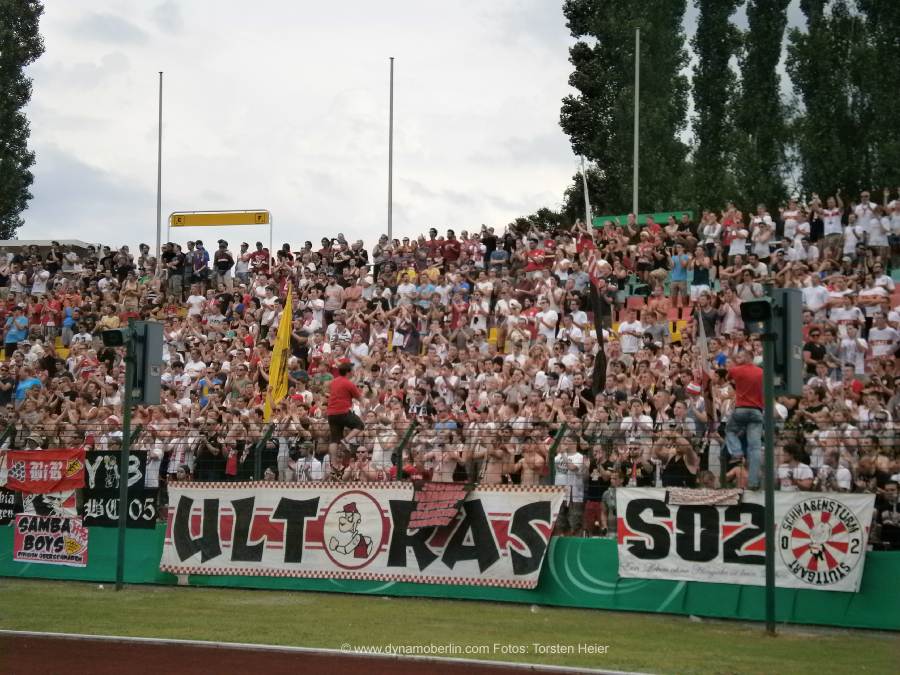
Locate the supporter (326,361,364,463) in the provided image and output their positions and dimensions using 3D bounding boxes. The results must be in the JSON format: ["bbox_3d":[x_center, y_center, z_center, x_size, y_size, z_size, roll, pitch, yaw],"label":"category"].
[{"bbox_3d":[-1.554,1.219,23.200,0.500,1.680,0.520,-3,-5,40],"label":"supporter"}]

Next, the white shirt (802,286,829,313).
[{"bbox_3d":[6.683,-0.678,28.600,0.500,0.640,0.300,-1,-4,18],"label":"white shirt"}]

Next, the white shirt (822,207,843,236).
[{"bbox_3d":[9.146,-2.786,37.300,0.500,0.690,0.300,-1,-5,22],"label":"white shirt"}]

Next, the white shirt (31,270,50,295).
[{"bbox_3d":[-11.812,-1.587,45.000,0.520,0.690,0.310,-1,-5,14],"label":"white shirt"}]

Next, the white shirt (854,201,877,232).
[{"bbox_3d":[9.908,-2.838,37.200,0.530,0.720,0.310,-2,-6,28],"label":"white shirt"}]

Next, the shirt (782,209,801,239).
[{"bbox_3d":[7.509,-2.507,34.300,0.460,0.660,0.300,-1,-4,20],"label":"shirt"}]

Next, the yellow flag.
[{"bbox_3d":[-2.787,0.258,25.200,0.500,2.150,0.300,-1,-4,20],"label":"yellow flag"}]

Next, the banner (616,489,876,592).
[{"bbox_3d":[3.637,2.512,19.400,3.380,1.170,0.080,-3,-11,33],"label":"banner"}]

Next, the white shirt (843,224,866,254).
[{"bbox_3d":[9.116,-2.211,35.200,0.500,0.670,0.300,-3,-6,38],"label":"white shirt"}]

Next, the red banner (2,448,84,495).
[{"bbox_3d":[-6.482,2.139,25.000,1.530,0.680,0.060,-2,-7,24],"label":"red banner"}]

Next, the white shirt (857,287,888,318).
[{"bbox_3d":[7.628,-0.648,28.100,0.520,0.620,0.320,-1,-4,20],"label":"white shirt"}]

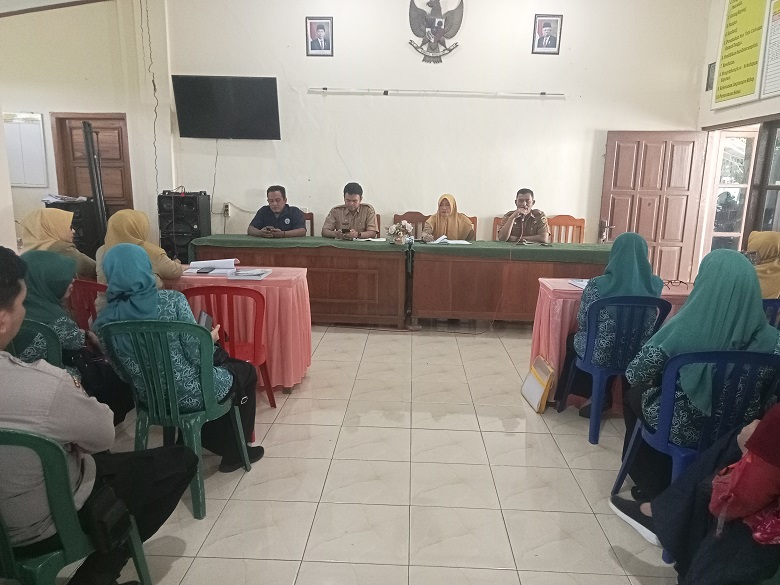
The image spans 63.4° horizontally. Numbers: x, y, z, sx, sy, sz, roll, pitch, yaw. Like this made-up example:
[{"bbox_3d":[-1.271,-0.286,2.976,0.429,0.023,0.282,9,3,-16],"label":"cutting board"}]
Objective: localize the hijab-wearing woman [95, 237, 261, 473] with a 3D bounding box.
[{"bbox_3d":[-0.860,0.325,2.855,0.540,1.130,0.740,5,11,20],"label":"hijab-wearing woman"}]

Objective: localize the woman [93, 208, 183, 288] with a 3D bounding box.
[{"bbox_3d":[-1.489,0.104,3.857,0.540,1.200,0.720,6,11,24],"label":"woman"}]

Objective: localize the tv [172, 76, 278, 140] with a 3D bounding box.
[{"bbox_3d":[-1.765,-2.010,6.861,1.130,0.650,0.080,2,23,2],"label":"tv"}]

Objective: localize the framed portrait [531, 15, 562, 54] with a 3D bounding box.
[{"bbox_3d":[1.672,-2.736,6.698,0.285,0.385,0.040,2,19,2],"label":"framed portrait"}]

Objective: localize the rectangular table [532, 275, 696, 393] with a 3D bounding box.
[{"bbox_3d":[1.682,0.321,4.256,1.370,0.750,0.550,2,10,2],"label":"rectangular table"}]

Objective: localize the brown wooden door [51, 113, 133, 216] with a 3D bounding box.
[{"bbox_3d":[-3.544,-1.065,7.573,0.880,2.090,0.120,2,10,2],"label":"brown wooden door"}]

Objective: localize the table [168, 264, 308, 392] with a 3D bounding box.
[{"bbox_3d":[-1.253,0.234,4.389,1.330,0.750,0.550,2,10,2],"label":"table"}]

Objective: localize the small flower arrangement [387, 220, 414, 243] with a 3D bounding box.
[{"bbox_3d":[0.104,-0.585,6.194,0.260,0.240,0.220,2,10,2],"label":"small flower arrangement"}]

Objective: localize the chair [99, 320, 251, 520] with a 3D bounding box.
[{"bbox_3d":[-0.904,0.488,2.776,0.480,0.845,0.530,3,10,8],"label":"chair"}]

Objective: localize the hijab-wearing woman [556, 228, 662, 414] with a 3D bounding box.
[{"bbox_3d":[1.293,0.207,3.727,0.500,1.150,0.650,1,10,-2],"label":"hijab-wearing woman"}]

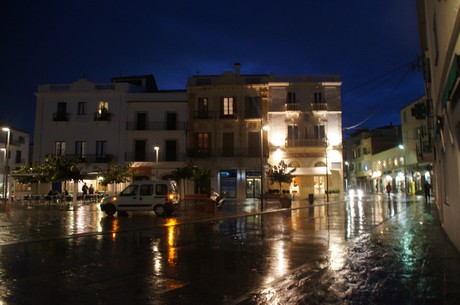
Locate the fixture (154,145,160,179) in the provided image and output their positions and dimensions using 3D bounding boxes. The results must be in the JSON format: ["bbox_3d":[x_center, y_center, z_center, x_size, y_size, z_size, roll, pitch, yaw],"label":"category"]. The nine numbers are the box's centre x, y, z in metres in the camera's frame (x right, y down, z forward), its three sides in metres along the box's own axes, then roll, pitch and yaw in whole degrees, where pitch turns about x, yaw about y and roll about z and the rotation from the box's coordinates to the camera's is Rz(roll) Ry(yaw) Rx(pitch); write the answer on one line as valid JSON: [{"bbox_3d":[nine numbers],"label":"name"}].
[{"bbox_3d":[-6.657,1.906,31.451,0.400,4.950,0.600,-2,-5,17],"label":"fixture"}]

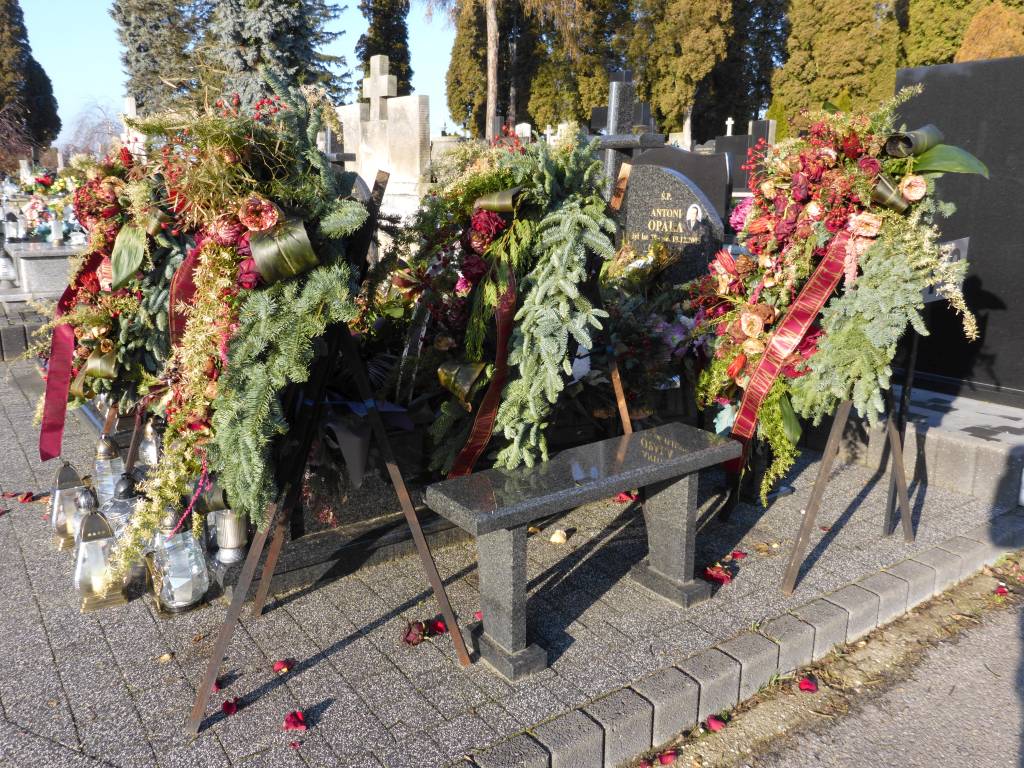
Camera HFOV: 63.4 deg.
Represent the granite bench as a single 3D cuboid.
[{"bbox_3d":[0.222,0.430,2.252,0.872,0.450,0.248,-11,17,-32],"label":"granite bench"}]

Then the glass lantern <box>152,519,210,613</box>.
[{"bbox_3d":[-0.986,0.498,2.422,0.165,0.304,0.165,-6,15,-22],"label":"glass lantern"}]

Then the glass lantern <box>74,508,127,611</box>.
[{"bbox_3d":[-1.351,0.557,2.709,0.138,0.320,0.138,-7,15,-23],"label":"glass lantern"}]

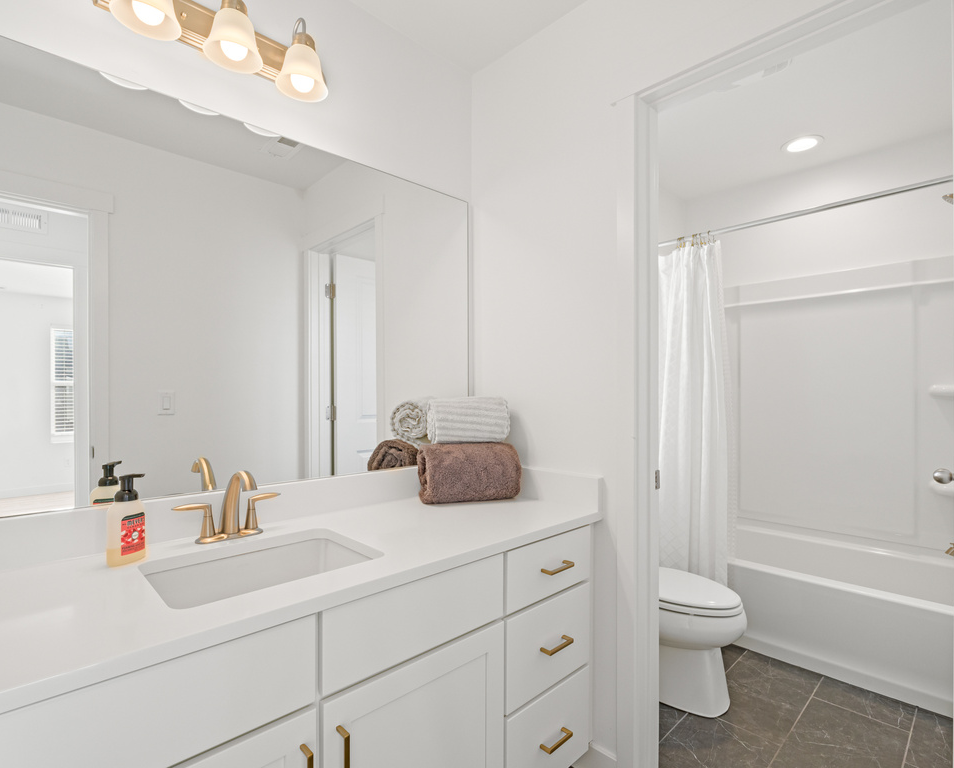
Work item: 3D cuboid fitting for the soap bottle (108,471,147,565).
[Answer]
[{"bbox_3d":[-0.731,0.282,0.995,0.060,0.182,0.070,0,-1,13],"label":"soap bottle"}]

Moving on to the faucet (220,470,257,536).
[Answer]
[{"bbox_3d":[-0.574,0.292,1.145,0.050,0.166,0.140,1,-1,-42],"label":"faucet"}]

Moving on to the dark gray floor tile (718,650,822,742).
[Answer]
[{"bbox_3d":[1.181,1.270,1.954,0.600,0.010,0.300,1,-1,-42],"label":"dark gray floor tile"}]

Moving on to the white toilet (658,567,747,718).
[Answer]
[{"bbox_3d":[0.757,0.894,2.039,0.430,0.740,0.730,1,-1,-42],"label":"white toilet"}]

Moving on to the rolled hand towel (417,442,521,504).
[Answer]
[{"bbox_3d":[-0.031,0.296,1.590,0.310,0.175,0.200,0,-1,-16],"label":"rolled hand towel"}]

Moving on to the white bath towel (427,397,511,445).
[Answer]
[{"bbox_3d":[-0.033,0.131,1.635,0.260,0.155,0.160,0,-1,-16],"label":"white bath towel"}]

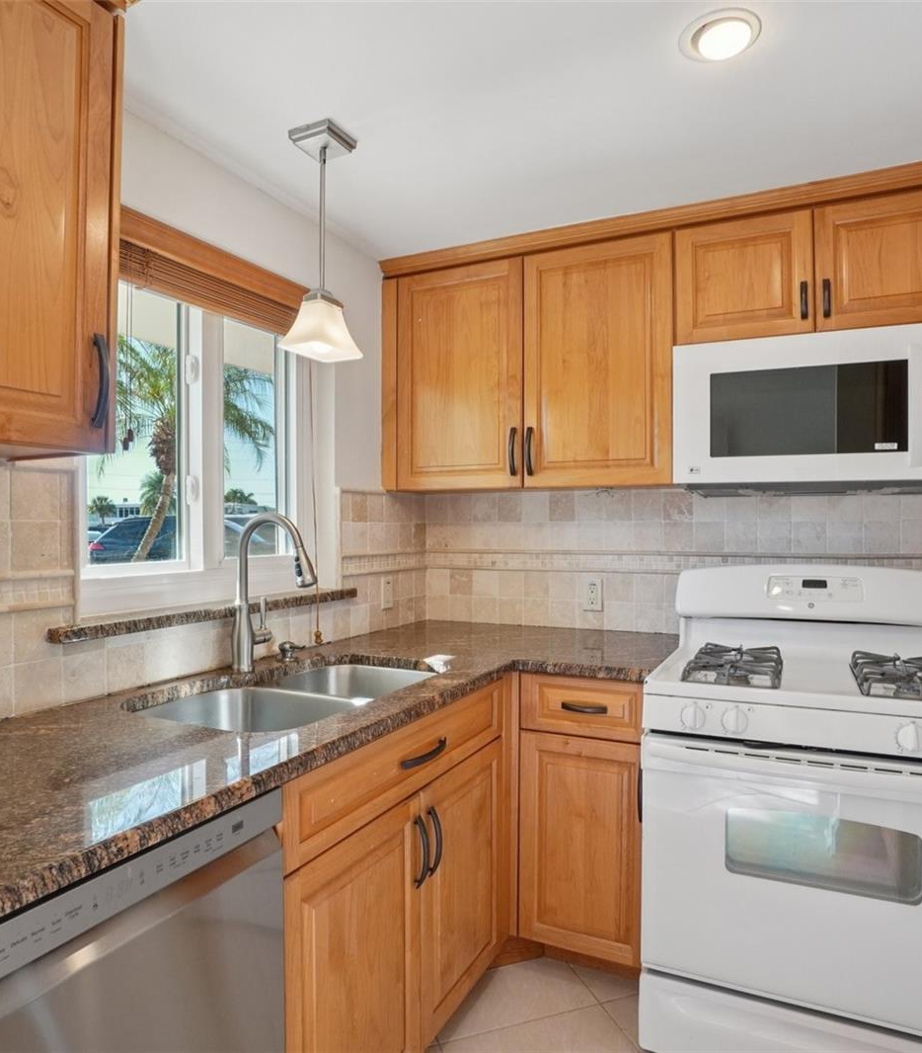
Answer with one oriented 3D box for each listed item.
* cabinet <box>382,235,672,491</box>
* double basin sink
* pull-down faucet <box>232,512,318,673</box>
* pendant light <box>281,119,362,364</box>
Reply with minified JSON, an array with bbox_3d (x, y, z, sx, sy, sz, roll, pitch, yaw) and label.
[{"bbox_3d":[0.244,-0.513,2.354,1.002,0.772,0.330,0,0,22],"label":"cabinet"},{"bbox_3d":[-0.354,0.505,1.575,0.430,0.200,0.740,0,0,28],"label":"double basin sink"},{"bbox_3d":[-0.457,0.171,1.700,0.280,0.415,0.120,0,0,28],"label":"pull-down faucet"},{"bbox_3d":[-0.333,-0.686,1.602,0.140,0.520,0.140,0,0,28],"label":"pendant light"}]

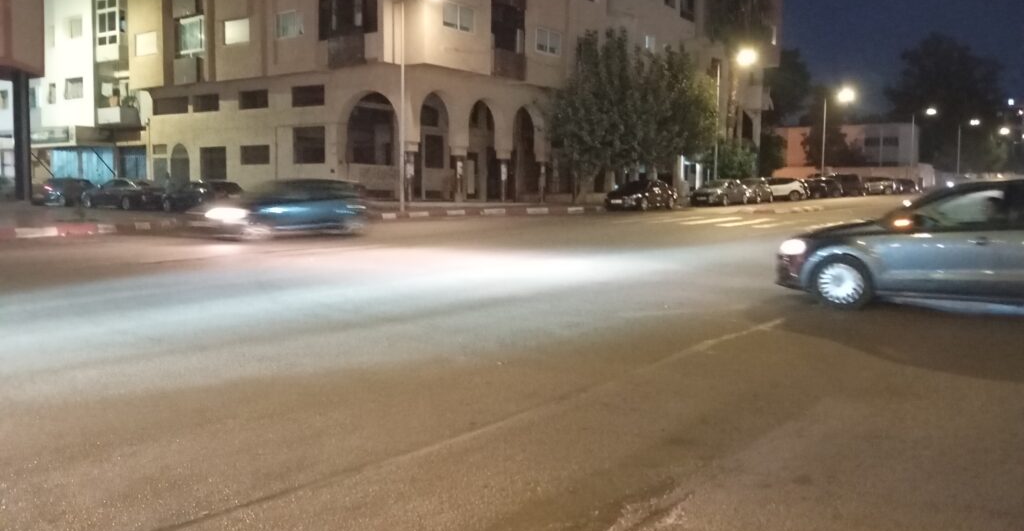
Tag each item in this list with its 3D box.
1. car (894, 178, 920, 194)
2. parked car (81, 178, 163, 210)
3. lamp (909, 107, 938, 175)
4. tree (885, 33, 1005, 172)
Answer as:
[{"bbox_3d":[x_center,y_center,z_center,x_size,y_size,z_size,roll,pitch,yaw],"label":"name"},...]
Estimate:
[{"bbox_3d":[40.970,-8.233,86.000,1.780,1.480,4.200,5,7,39],"label":"car"},{"bbox_3d":[-18.040,-3.308,38.800,4.450,1.420,1.800,3,6,27],"label":"parked car"},{"bbox_3d":[45.953,-12.800,92.500,2.400,8.900,0.350,5,7,39],"label":"lamp"},{"bbox_3d":[53.418,-18.564,101.028,14.500,18.694,14.000,5,7,36],"label":"tree"}]

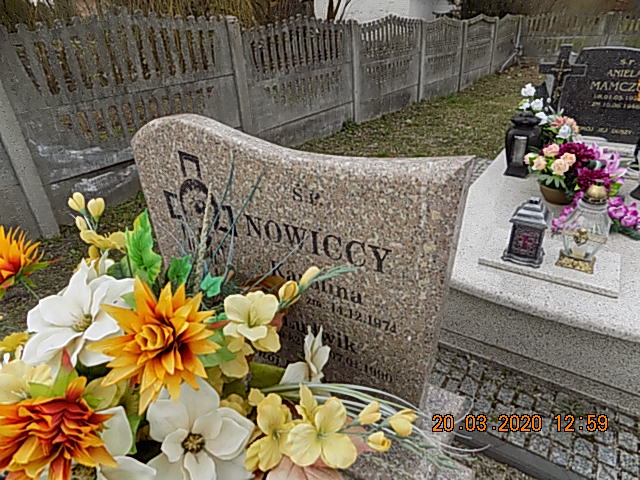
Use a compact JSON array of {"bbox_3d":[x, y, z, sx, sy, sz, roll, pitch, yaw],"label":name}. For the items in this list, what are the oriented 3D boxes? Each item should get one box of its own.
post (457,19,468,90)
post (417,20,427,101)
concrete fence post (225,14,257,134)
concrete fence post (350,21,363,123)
[{"bbox_3d":[2.885,-3.712,8.644,0.125,1.316,0.125,14,31,34],"label":"post"},{"bbox_3d":[1.668,-2.981,7.152,0.125,1.286,0.125,14,31,34],"label":"post"},{"bbox_3d":[-0.761,-1.435,4.204,0.125,1.366,0.125,14,31,34],"label":"concrete fence post"},{"bbox_3d":[0.454,-2.204,5.680,0.125,1.296,0.125,14,31,34],"label":"concrete fence post"}]

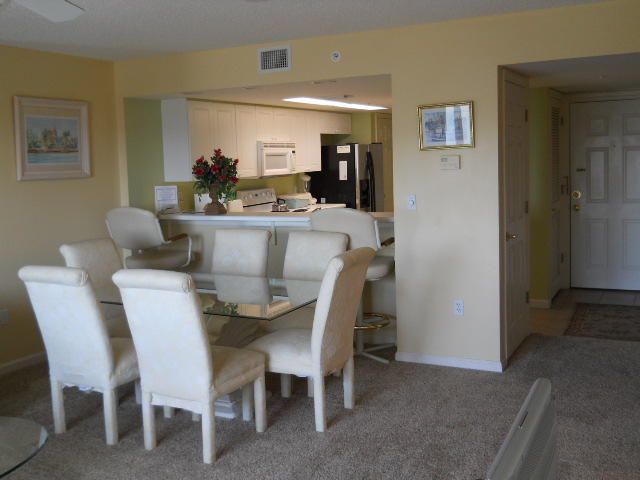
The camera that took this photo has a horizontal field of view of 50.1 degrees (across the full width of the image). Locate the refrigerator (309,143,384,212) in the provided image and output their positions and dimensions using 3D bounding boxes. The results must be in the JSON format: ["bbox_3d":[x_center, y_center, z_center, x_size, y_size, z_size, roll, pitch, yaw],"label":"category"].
[{"bbox_3d":[0.376,-0.462,9.485,0.770,1.720,0.900,2,8,28],"label":"refrigerator"}]

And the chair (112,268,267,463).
[{"bbox_3d":[-0.684,0.619,3.715,0.465,1.010,0.660,2,8,28],"label":"chair"}]

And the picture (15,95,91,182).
[{"bbox_3d":[-2.151,-0.821,5.599,0.040,0.645,0.735,2,8,29],"label":"picture"}]

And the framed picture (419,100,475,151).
[{"bbox_3d":[0.881,-0.790,4.787,0.395,0.318,0.025,2,8,28],"label":"framed picture"}]

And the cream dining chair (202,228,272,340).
[{"bbox_3d":[-0.688,0.465,5.024,0.465,1.010,0.660,2,8,29],"label":"cream dining chair"}]

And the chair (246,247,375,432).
[{"bbox_3d":[-0.062,0.563,4.073,0.720,1.010,0.490,2,8,28],"label":"chair"}]

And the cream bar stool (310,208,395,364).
[{"bbox_3d":[0.299,0.323,5.296,0.570,1.170,0.580,1,7,21],"label":"cream bar stool"}]

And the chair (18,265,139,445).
[{"bbox_3d":[-1.276,0.607,3.988,0.465,1.010,0.660,1,8,27],"label":"chair"}]

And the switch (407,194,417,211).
[{"bbox_3d":[0.666,-0.272,4.976,0.073,0.117,0.016,2,8,28],"label":"switch"}]

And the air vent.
[{"bbox_3d":[-0.354,-1.411,5.350,0.300,0.200,0.020,2,8,29],"label":"air vent"}]

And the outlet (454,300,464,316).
[{"bbox_3d":[0.991,0.487,4.872,0.073,0.116,0.010,2,8,29],"label":"outlet"}]

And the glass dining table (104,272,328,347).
[{"bbox_3d":[-0.719,0.685,4.367,1.620,0.740,1.050,2,8,28],"label":"glass dining table"}]

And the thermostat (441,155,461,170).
[{"bbox_3d":[0.910,-0.542,4.803,0.140,0.098,0.030,2,8,28],"label":"thermostat"}]

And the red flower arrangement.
[{"bbox_3d":[-0.940,-0.589,6.152,0.420,0.470,0.380,-3,7,-9],"label":"red flower arrangement"}]

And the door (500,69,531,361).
[{"bbox_3d":[1.516,-0.153,5.249,0.045,2.030,0.800,2,8,29],"label":"door"}]

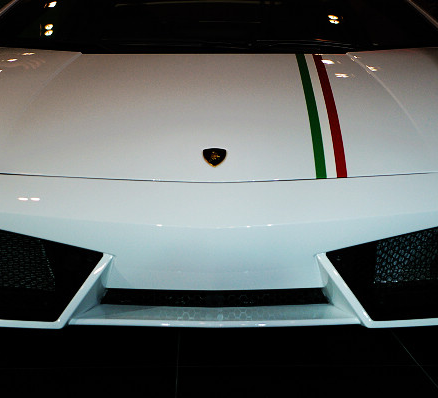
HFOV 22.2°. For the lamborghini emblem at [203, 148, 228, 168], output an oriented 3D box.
[{"bbox_3d":[-0.011,-0.108,2.920,0.061,0.008,0.069,0,46,0],"label":"lamborghini emblem"}]

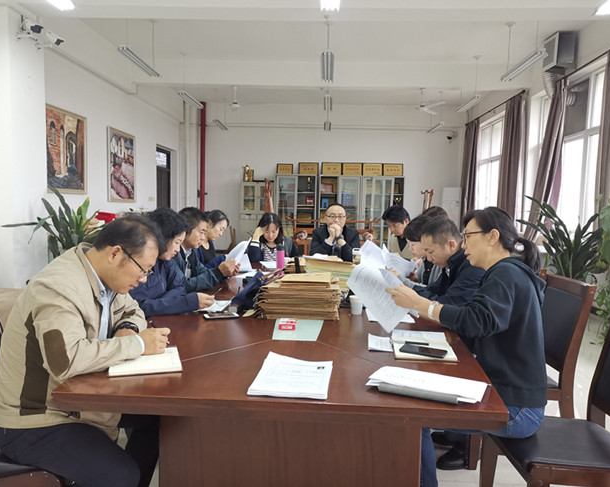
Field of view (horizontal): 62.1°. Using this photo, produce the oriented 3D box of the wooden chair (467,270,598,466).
[{"bbox_3d":[1.083,0.633,2.584,0.540,0.940,0.490,2,4,5],"label":"wooden chair"}]

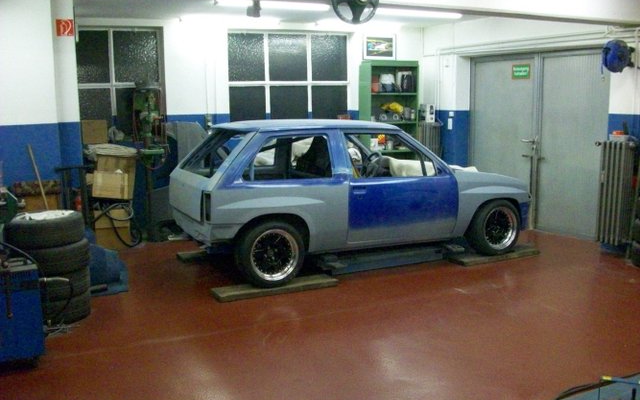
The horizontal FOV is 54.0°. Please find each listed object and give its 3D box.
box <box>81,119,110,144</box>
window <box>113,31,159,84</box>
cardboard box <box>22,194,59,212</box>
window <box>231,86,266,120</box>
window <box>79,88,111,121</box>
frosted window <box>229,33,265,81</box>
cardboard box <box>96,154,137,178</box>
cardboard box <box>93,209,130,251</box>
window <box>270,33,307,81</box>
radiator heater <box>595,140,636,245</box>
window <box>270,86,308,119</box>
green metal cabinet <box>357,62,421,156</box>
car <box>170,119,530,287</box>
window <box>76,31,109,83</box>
[{"bbox_3d":[-2.496,-0.738,6.992,0.270,0.280,0.200,-5,10,-25],"label":"box"},{"bbox_3d":[-2.083,-1.610,7.109,0.504,0.598,0.060,-5,10,-22],"label":"window"},{"bbox_3d":[-2.400,0.127,5.419,0.320,0.320,0.290,-5,10,-25],"label":"cardboard box"},{"bbox_3d":[-0.897,-1.162,7.972,0.480,0.540,0.060,-5,10,-25],"label":"window"},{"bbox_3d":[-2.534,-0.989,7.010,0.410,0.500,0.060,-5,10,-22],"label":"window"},{"bbox_3d":[-0.887,-1.734,7.605,0.451,0.568,0.060,-5,10,-22],"label":"frosted window"},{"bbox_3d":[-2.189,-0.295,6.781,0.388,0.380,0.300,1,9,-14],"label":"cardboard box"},{"bbox_3d":[-2.247,0.296,6.852,0.360,0.440,0.300,-3,9,-14],"label":"cardboard box"},{"bbox_3d":[-0.401,-1.768,7.806,0.501,0.559,0.060,-5,10,-22],"label":"window"},{"bbox_3d":[2.862,-0.074,6.077,0.180,1.000,0.280,-7,11,-32],"label":"radiator heater"},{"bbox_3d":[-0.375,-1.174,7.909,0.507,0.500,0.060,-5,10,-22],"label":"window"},{"bbox_3d":[0.946,-0.838,8.601,0.750,2.050,0.380,-5,10,-25],"label":"green metal cabinet"},{"bbox_3d":[0.359,-0.133,6.194,3.470,1.350,1.550,-5,10,-24],"label":"car"},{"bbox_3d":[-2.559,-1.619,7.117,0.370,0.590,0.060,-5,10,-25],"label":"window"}]

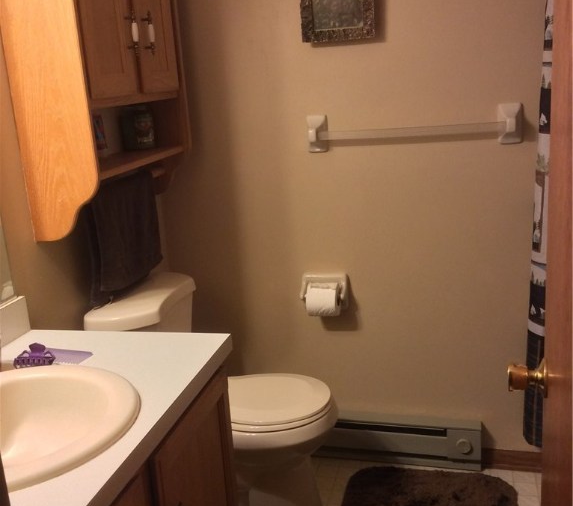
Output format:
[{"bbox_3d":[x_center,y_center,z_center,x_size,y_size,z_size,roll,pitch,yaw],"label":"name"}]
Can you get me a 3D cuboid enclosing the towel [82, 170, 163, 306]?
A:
[{"bbox_3d":[-0.471,-0.051,2.037,0.062,0.325,0.410,0,15,14],"label":"towel"}]

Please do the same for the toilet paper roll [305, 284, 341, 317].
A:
[{"bbox_3d":[0.125,0.163,2.464,0.103,0.112,0.112,1,15,16],"label":"toilet paper roll"}]

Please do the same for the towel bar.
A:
[{"bbox_3d":[0.392,-0.393,2.266,0.684,0.120,0.075,1,15,16],"label":"towel bar"}]

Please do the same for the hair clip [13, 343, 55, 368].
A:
[{"bbox_3d":[-0.577,0.227,1.621,0.085,0.042,0.042,-7,15,-13],"label":"hair clip"}]

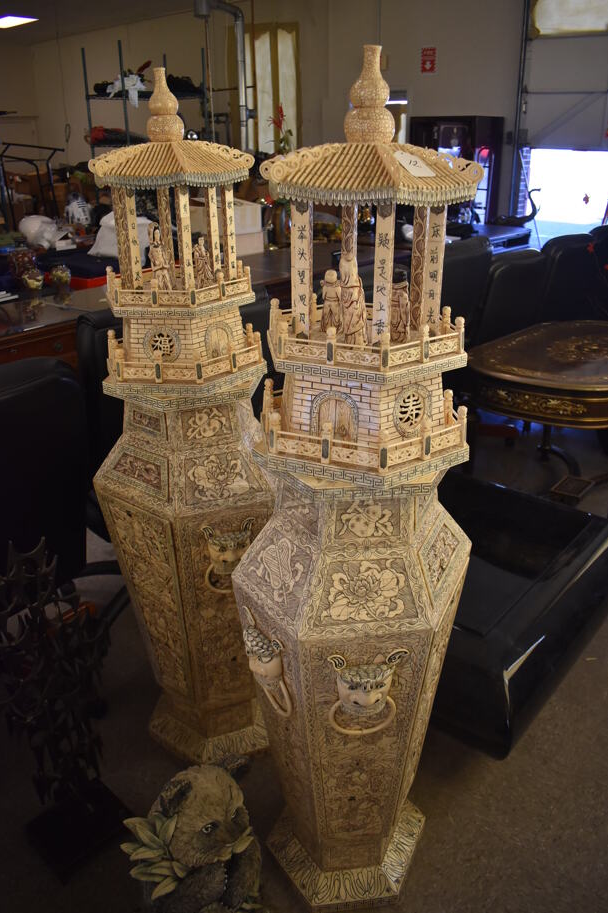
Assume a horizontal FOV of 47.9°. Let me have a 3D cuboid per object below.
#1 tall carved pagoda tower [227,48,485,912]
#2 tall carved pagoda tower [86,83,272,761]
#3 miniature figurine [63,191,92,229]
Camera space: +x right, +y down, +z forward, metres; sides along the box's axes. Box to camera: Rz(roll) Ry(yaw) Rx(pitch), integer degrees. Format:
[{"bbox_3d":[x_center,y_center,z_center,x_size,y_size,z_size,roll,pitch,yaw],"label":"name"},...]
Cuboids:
[{"bbox_3d":[0.099,0.188,1.298,0.393,1.671,0.496,11,28,22],"label":"tall carved pagoda tower"},{"bbox_3d":[-0.266,0.019,1.652,0.496,1.671,0.393,18,31,32],"label":"tall carved pagoda tower"},{"bbox_3d":[-1.892,-2.064,5.750,0.205,0.300,0.180,-21,32,-35],"label":"miniature figurine"}]

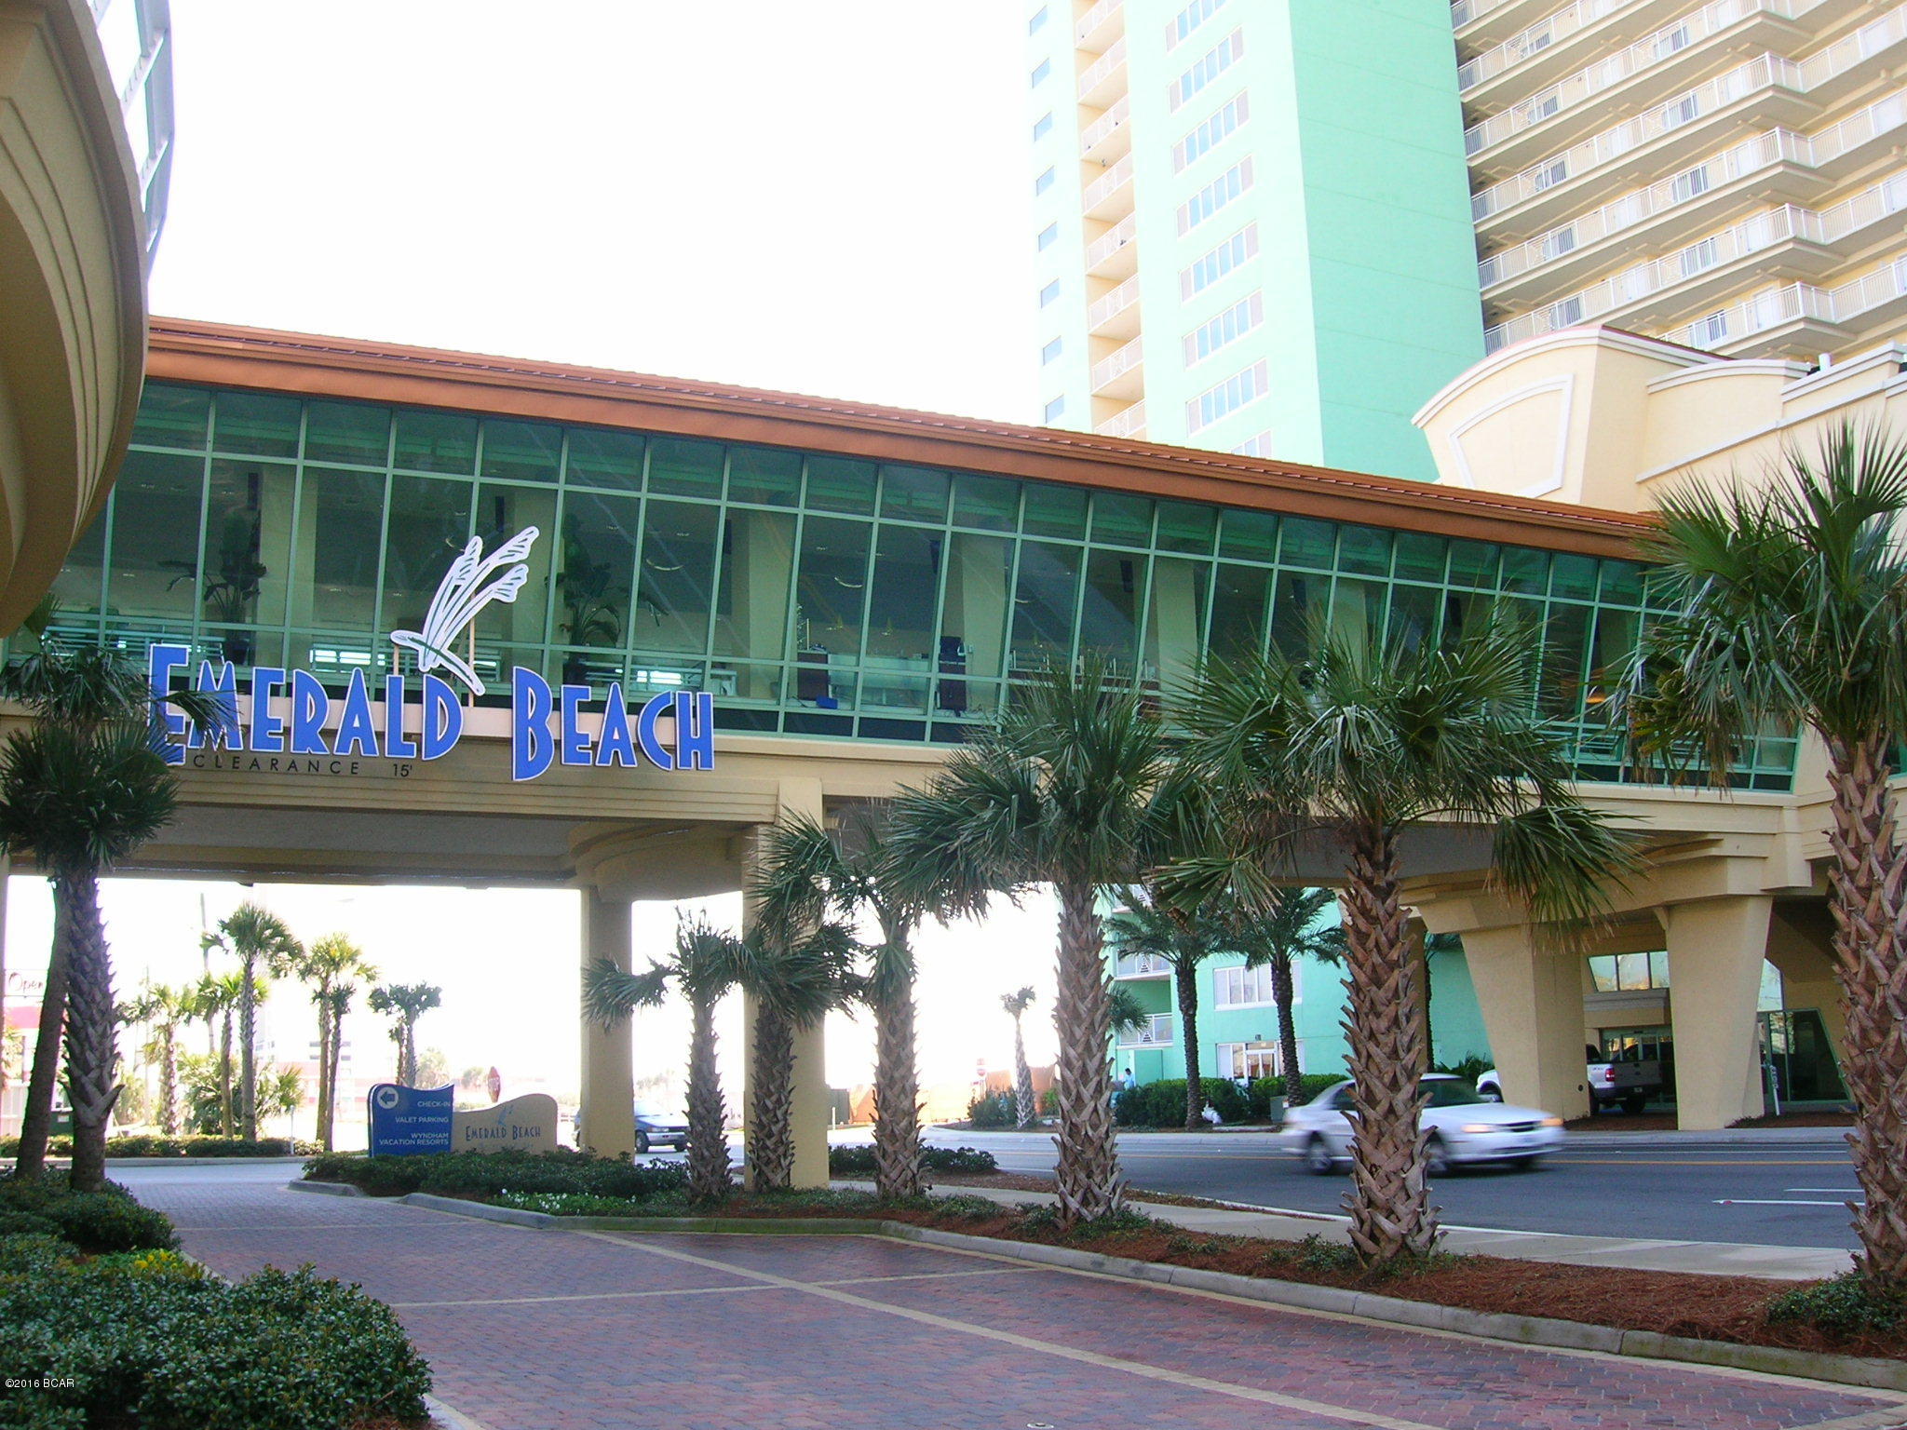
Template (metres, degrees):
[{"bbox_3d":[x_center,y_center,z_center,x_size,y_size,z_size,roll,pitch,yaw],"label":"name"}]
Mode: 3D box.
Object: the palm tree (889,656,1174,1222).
[{"bbox_3d":[0.766,2.055,17.716,2.850,5.338,2.850,-2,-10,0],"label":"palm tree"}]

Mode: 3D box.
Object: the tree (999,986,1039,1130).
[{"bbox_3d":[1.549,8.086,44.261,1.000,3.357,1.000,-2,-10,0],"label":"tree"}]

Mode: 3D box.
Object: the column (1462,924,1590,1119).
[{"bbox_3d":[12.617,6.799,41.587,1.350,4.300,1.950,4,-12,-27],"label":"column"}]

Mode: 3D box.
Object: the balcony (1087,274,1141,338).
[{"bbox_3d":[7.790,-17.743,81.921,1.900,1.302,4.293,4,-12,-26],"label":"balcony"}]

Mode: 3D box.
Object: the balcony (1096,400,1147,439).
[{"bbox_3d":[8.147,-12.756,83.873,1.800,1.300,4.100,4,-12,-27],"label":"balcony"}]

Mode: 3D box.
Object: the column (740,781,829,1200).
[{"bbox_3d":[-2.263,3.477,24.956,0.910,5.450,0.540,4,-12,-27],"label":"column"}]

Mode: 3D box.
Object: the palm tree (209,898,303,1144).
[{"bbox_3d":[-17.150,7.553,45.975,2.304,5.927,2.304,-2,-10,0],"label":"palm tree"}]

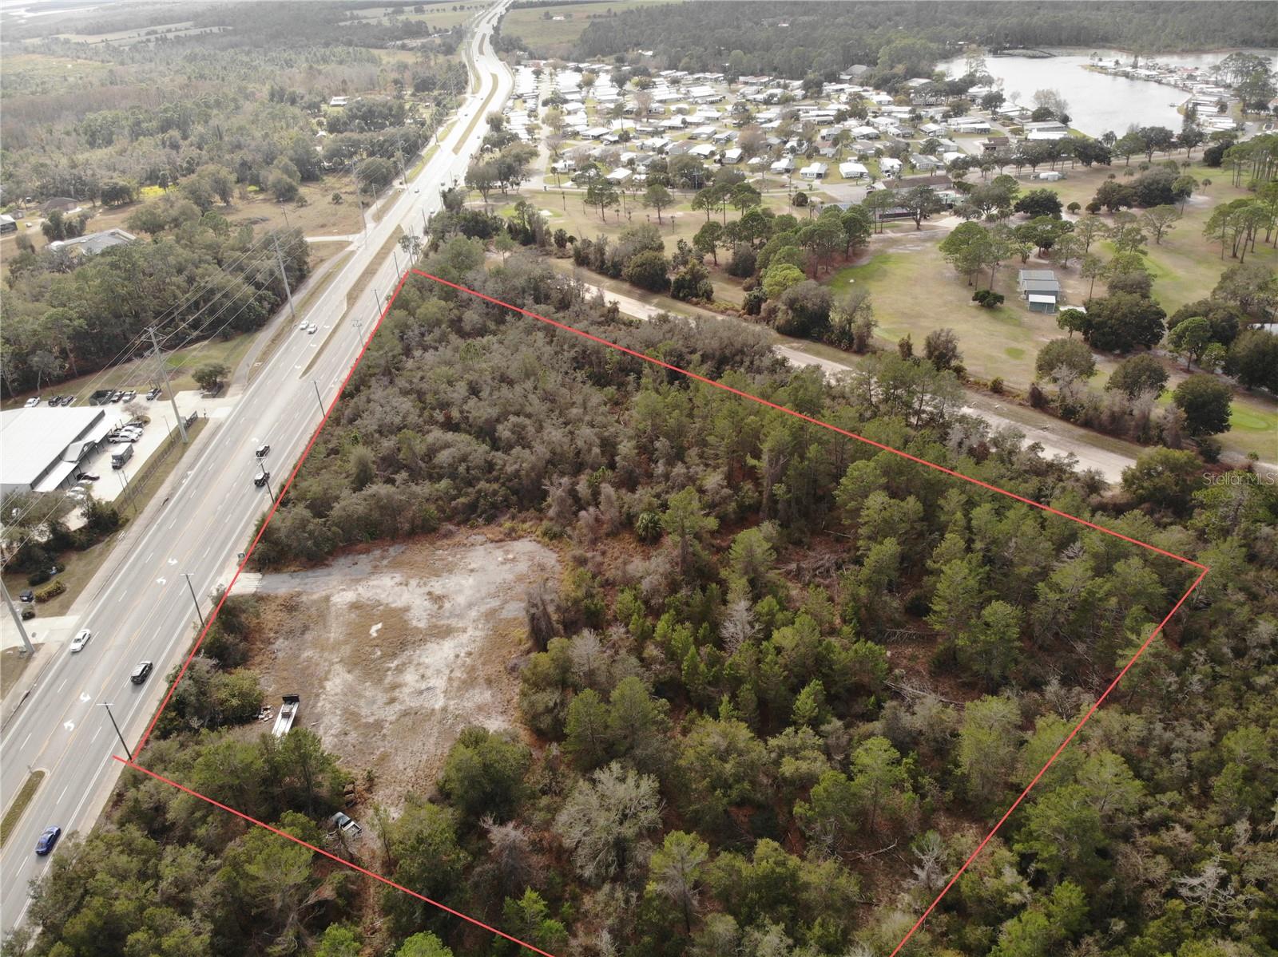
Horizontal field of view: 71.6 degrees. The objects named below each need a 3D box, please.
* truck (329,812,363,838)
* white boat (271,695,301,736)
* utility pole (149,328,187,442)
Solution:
[{"bbox_3d":[-42.438,50.344,128.593,5.350,1.750,1.900,24,40,33],"label":"truck"},{"bbox_3d":[-57.906,39.460,145.548,2.400,2.100,7.800,-2,32,-3],"label":"white boat"},{"bbox_3d":[-114.683,-22.168,216.022,0.950,31.290,0.950,-2,32,-3],"label":"utility pole"}]

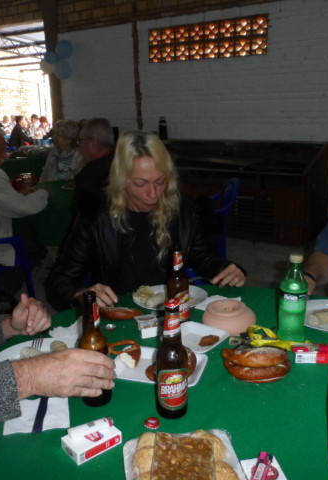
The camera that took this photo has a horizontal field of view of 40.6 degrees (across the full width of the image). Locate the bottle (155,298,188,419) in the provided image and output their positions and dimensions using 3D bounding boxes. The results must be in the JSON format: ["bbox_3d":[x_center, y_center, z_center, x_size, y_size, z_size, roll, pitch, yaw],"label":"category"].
[{"bbox_3d":[0.015,0.227,0.858,0.061,0.231,0.061,0,14,6],"label":"bottle"}]

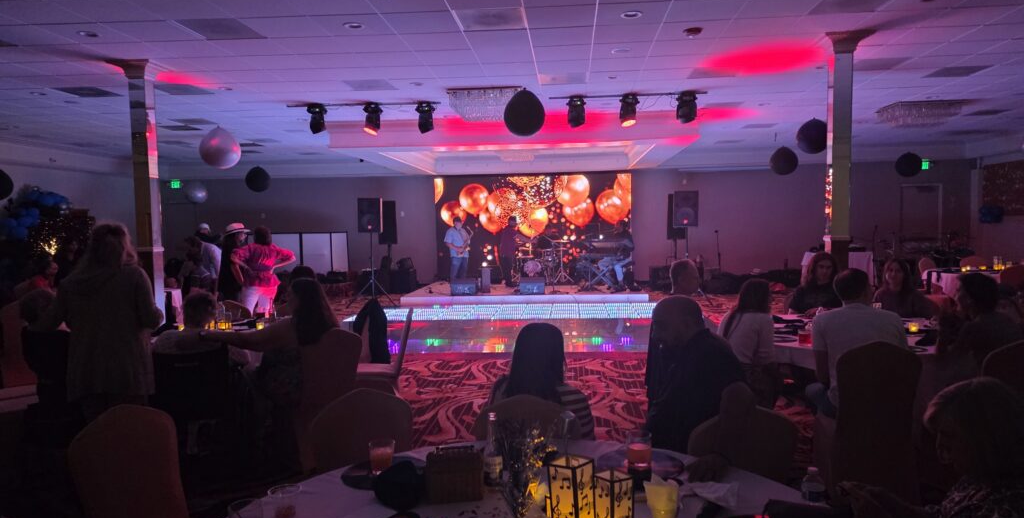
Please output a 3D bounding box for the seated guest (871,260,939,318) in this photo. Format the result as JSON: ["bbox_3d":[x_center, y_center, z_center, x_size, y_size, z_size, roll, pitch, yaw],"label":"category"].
[{"bbox_3d":[3.176,0.629,5.563,0.520,1.230,0.780,1,3,32],"label":"seated guest"}]

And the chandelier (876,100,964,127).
[{"bbox_3d":[6.607,-2.305,11.097,1.020,0.350,1.020,-1,3,5],"label":"chandelier"}]

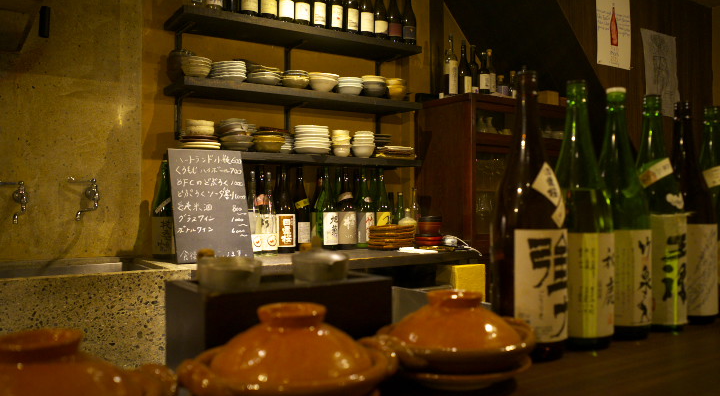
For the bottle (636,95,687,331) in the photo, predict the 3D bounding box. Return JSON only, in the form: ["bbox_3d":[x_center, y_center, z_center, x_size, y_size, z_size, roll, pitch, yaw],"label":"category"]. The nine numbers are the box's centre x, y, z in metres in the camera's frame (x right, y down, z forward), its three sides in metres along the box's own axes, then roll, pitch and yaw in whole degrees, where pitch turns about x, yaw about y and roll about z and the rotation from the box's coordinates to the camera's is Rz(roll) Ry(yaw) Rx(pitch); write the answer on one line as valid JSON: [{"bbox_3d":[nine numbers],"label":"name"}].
[{"bbox_3d":[0.506,0.021,0.968,0.105,0.396,0.105,0,0,-18],"label":"bottle"}]

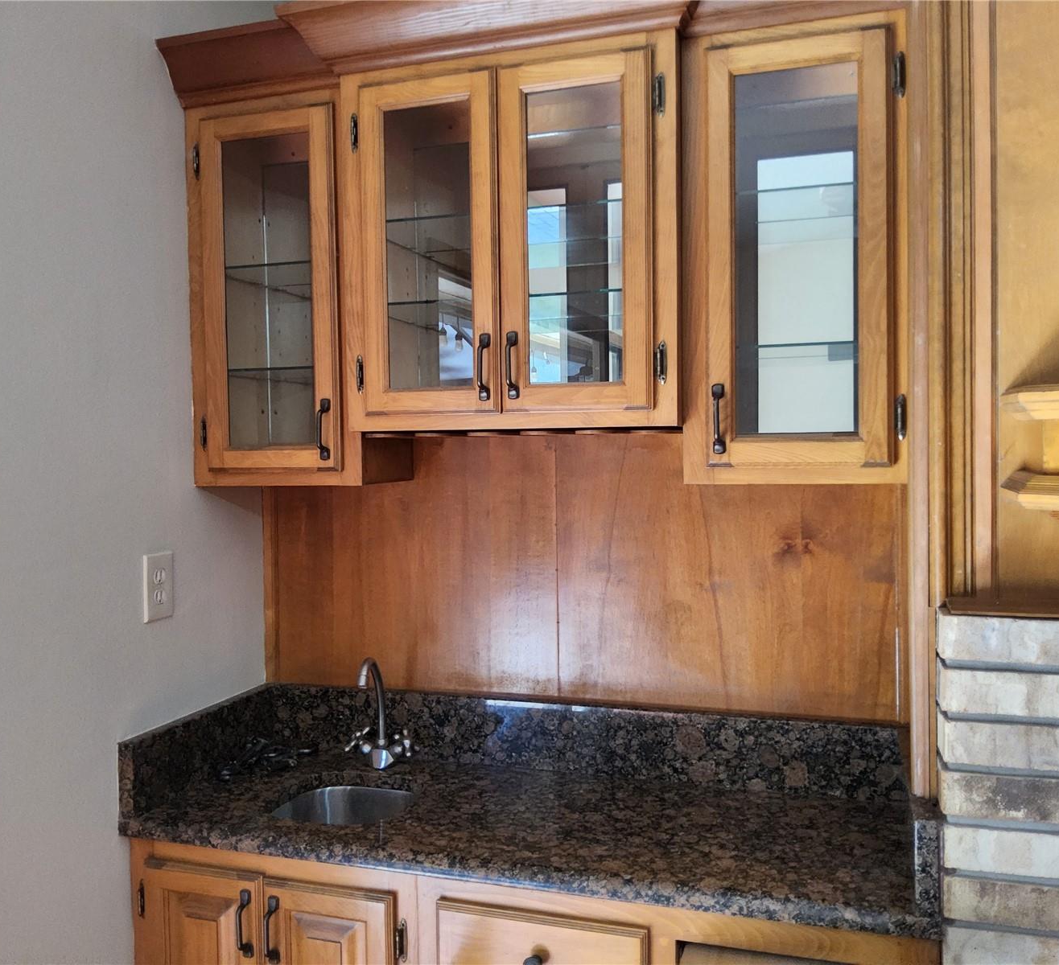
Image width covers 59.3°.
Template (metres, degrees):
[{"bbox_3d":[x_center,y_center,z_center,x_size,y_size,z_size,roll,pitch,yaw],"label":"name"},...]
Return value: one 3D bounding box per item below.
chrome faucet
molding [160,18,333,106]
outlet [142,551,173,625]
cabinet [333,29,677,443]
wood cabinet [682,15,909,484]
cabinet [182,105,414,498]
[{"bbox_3d":[-0.313,0.459,1.864,0.158,0.230,0.115,0,2,17],"label":"chrome faucet"},{"bbox_3d":[-0.510,-0.775,1.716,0.355,0.099,0.082,0,2,17],"label":"molding"},{"bbox_3d":[-0.686,0.194,1.725,0.006,0.123,0.076,0,2,17],"label":"outlet"},{"bbox_3d":[-0.006,-0.412,1.708,0.591,0.634,0.296,0,2,17],"label":"cabinet"},{"bbox_3d":[0.452,-0.367,1.597,0.346,0.734,0.246,0,2,17],"label":"wood cabinet"},{"bbox_3d":[-0.456,-0.363,1.871,0.365,0.734,0.246,0,2,17],"label":"cabinet"}]

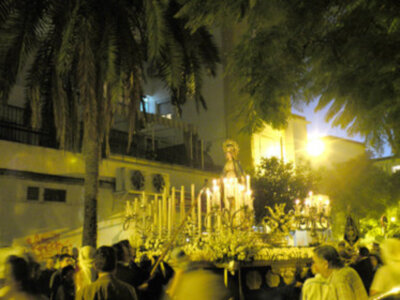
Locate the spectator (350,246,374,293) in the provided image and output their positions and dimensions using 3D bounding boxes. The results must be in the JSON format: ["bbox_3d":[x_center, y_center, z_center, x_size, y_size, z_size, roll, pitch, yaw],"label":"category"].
[{"bbox_3d":[3.061,2.668,8.959,0.500,1.720,0.350,9,-14,-39],"label":"spectator"}]

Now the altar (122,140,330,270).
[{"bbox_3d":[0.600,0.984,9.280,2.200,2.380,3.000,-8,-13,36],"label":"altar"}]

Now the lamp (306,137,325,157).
[{"bbox_3d":[4.124,-0.125,17.330,0.550,0.600,0.550,0,-11,0],"label":"lamp"}]

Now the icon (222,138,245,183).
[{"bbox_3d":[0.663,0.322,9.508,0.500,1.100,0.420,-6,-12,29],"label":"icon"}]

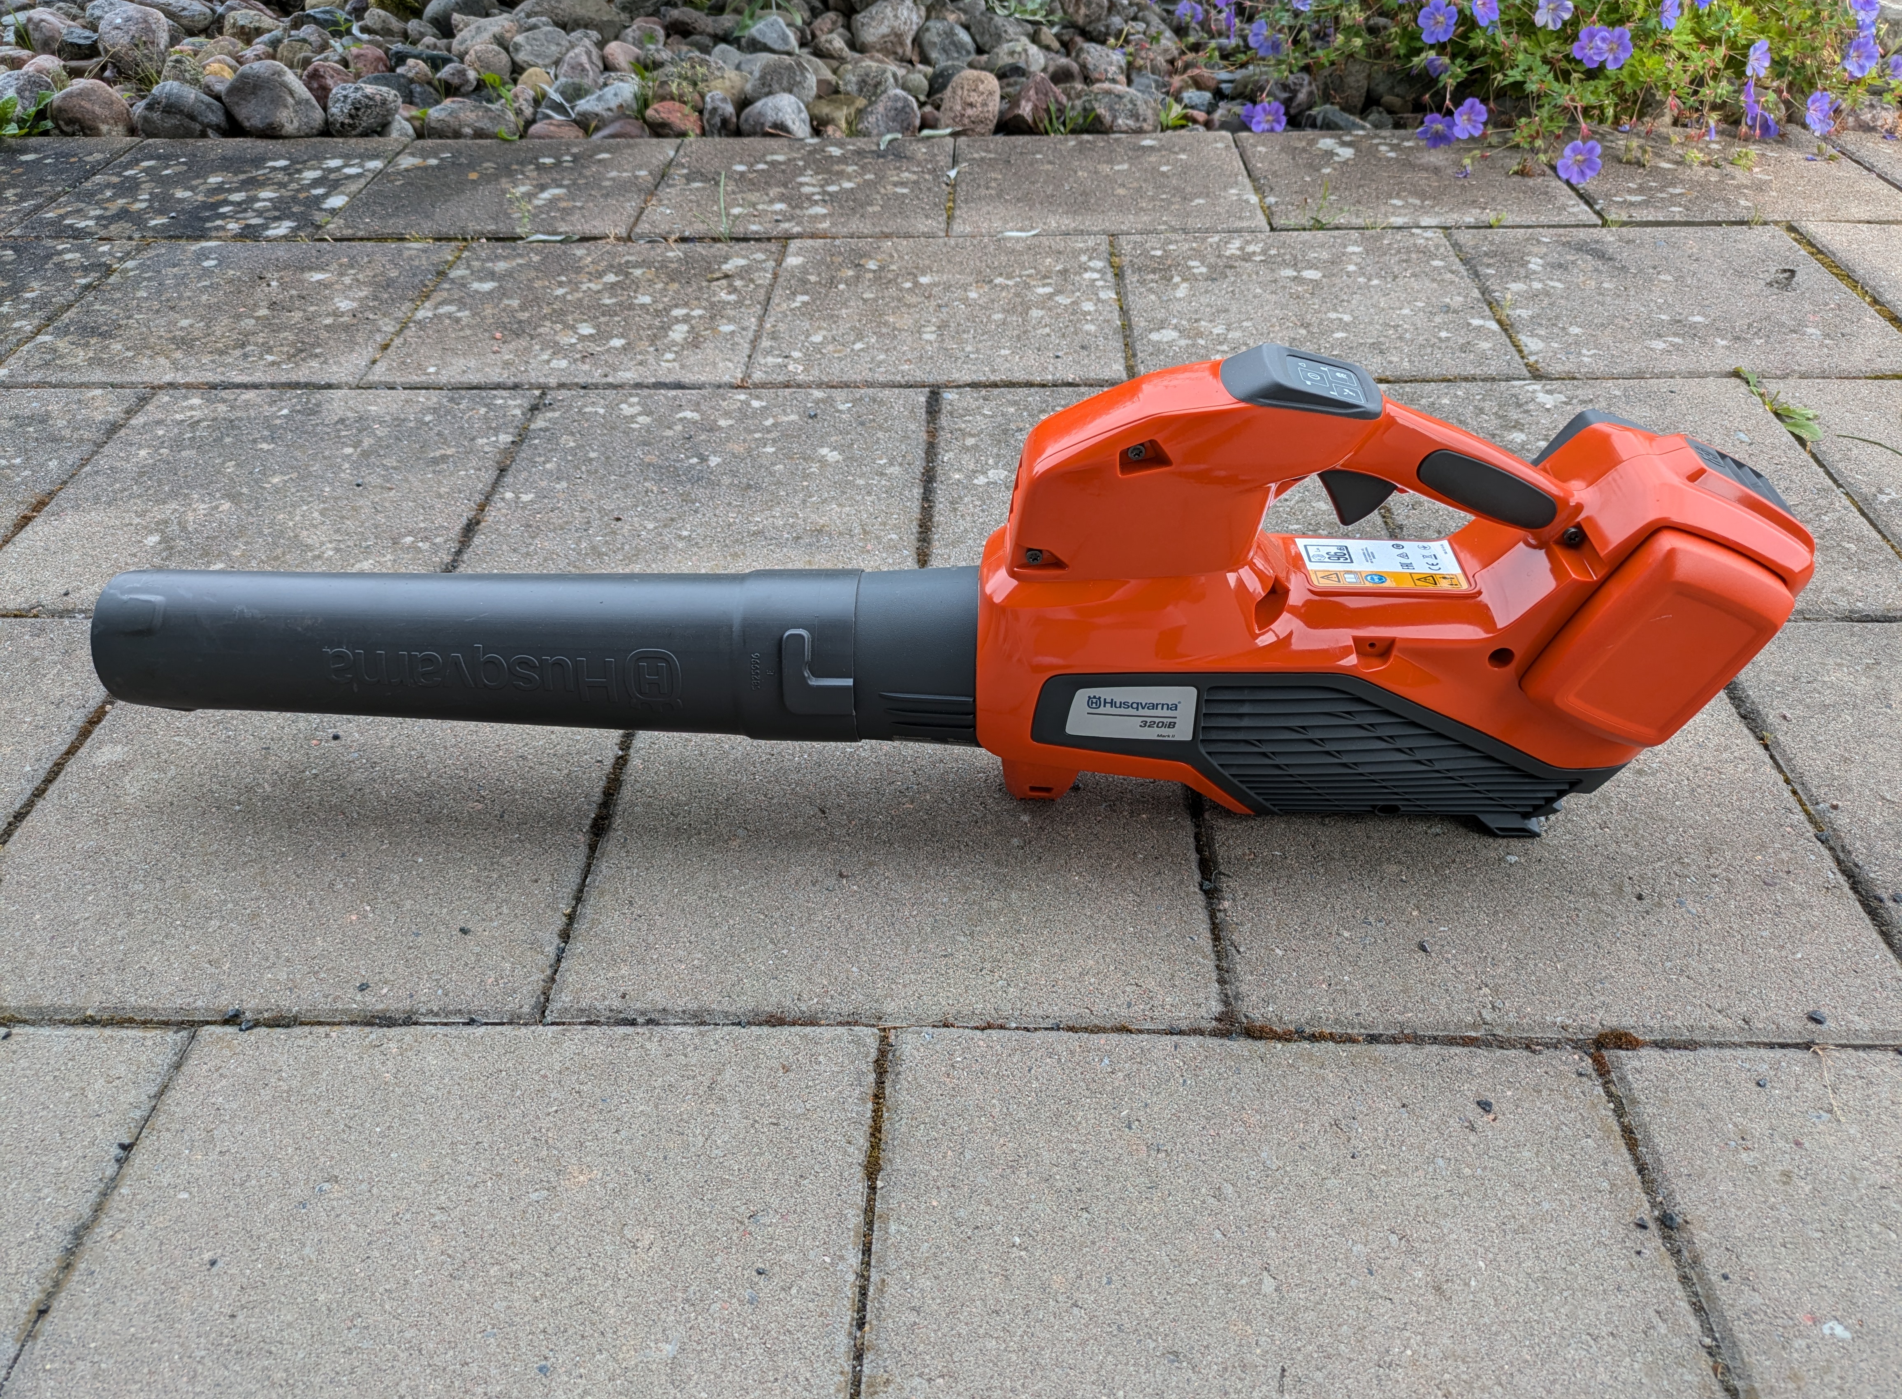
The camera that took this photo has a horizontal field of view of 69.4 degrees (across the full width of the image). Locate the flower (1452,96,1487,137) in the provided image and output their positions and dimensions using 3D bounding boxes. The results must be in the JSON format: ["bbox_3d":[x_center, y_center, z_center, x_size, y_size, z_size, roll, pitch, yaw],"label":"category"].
[{"bbox_3d":[0.601,-0.675,1.591,0.048,0.048,0.024,-8,29,-7],"label":"flower"}]

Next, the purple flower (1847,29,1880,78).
[{"bbox_3d":[1.080,-0.764,1.627,0.046,0.054,0.028,0,28,2],"label":"purple flower"}]

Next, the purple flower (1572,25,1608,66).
[{"bbox_3d":[0.764,-0.782,1.643,0.045,0.046,0.022,15,31,18],"label":"purple flower"}]

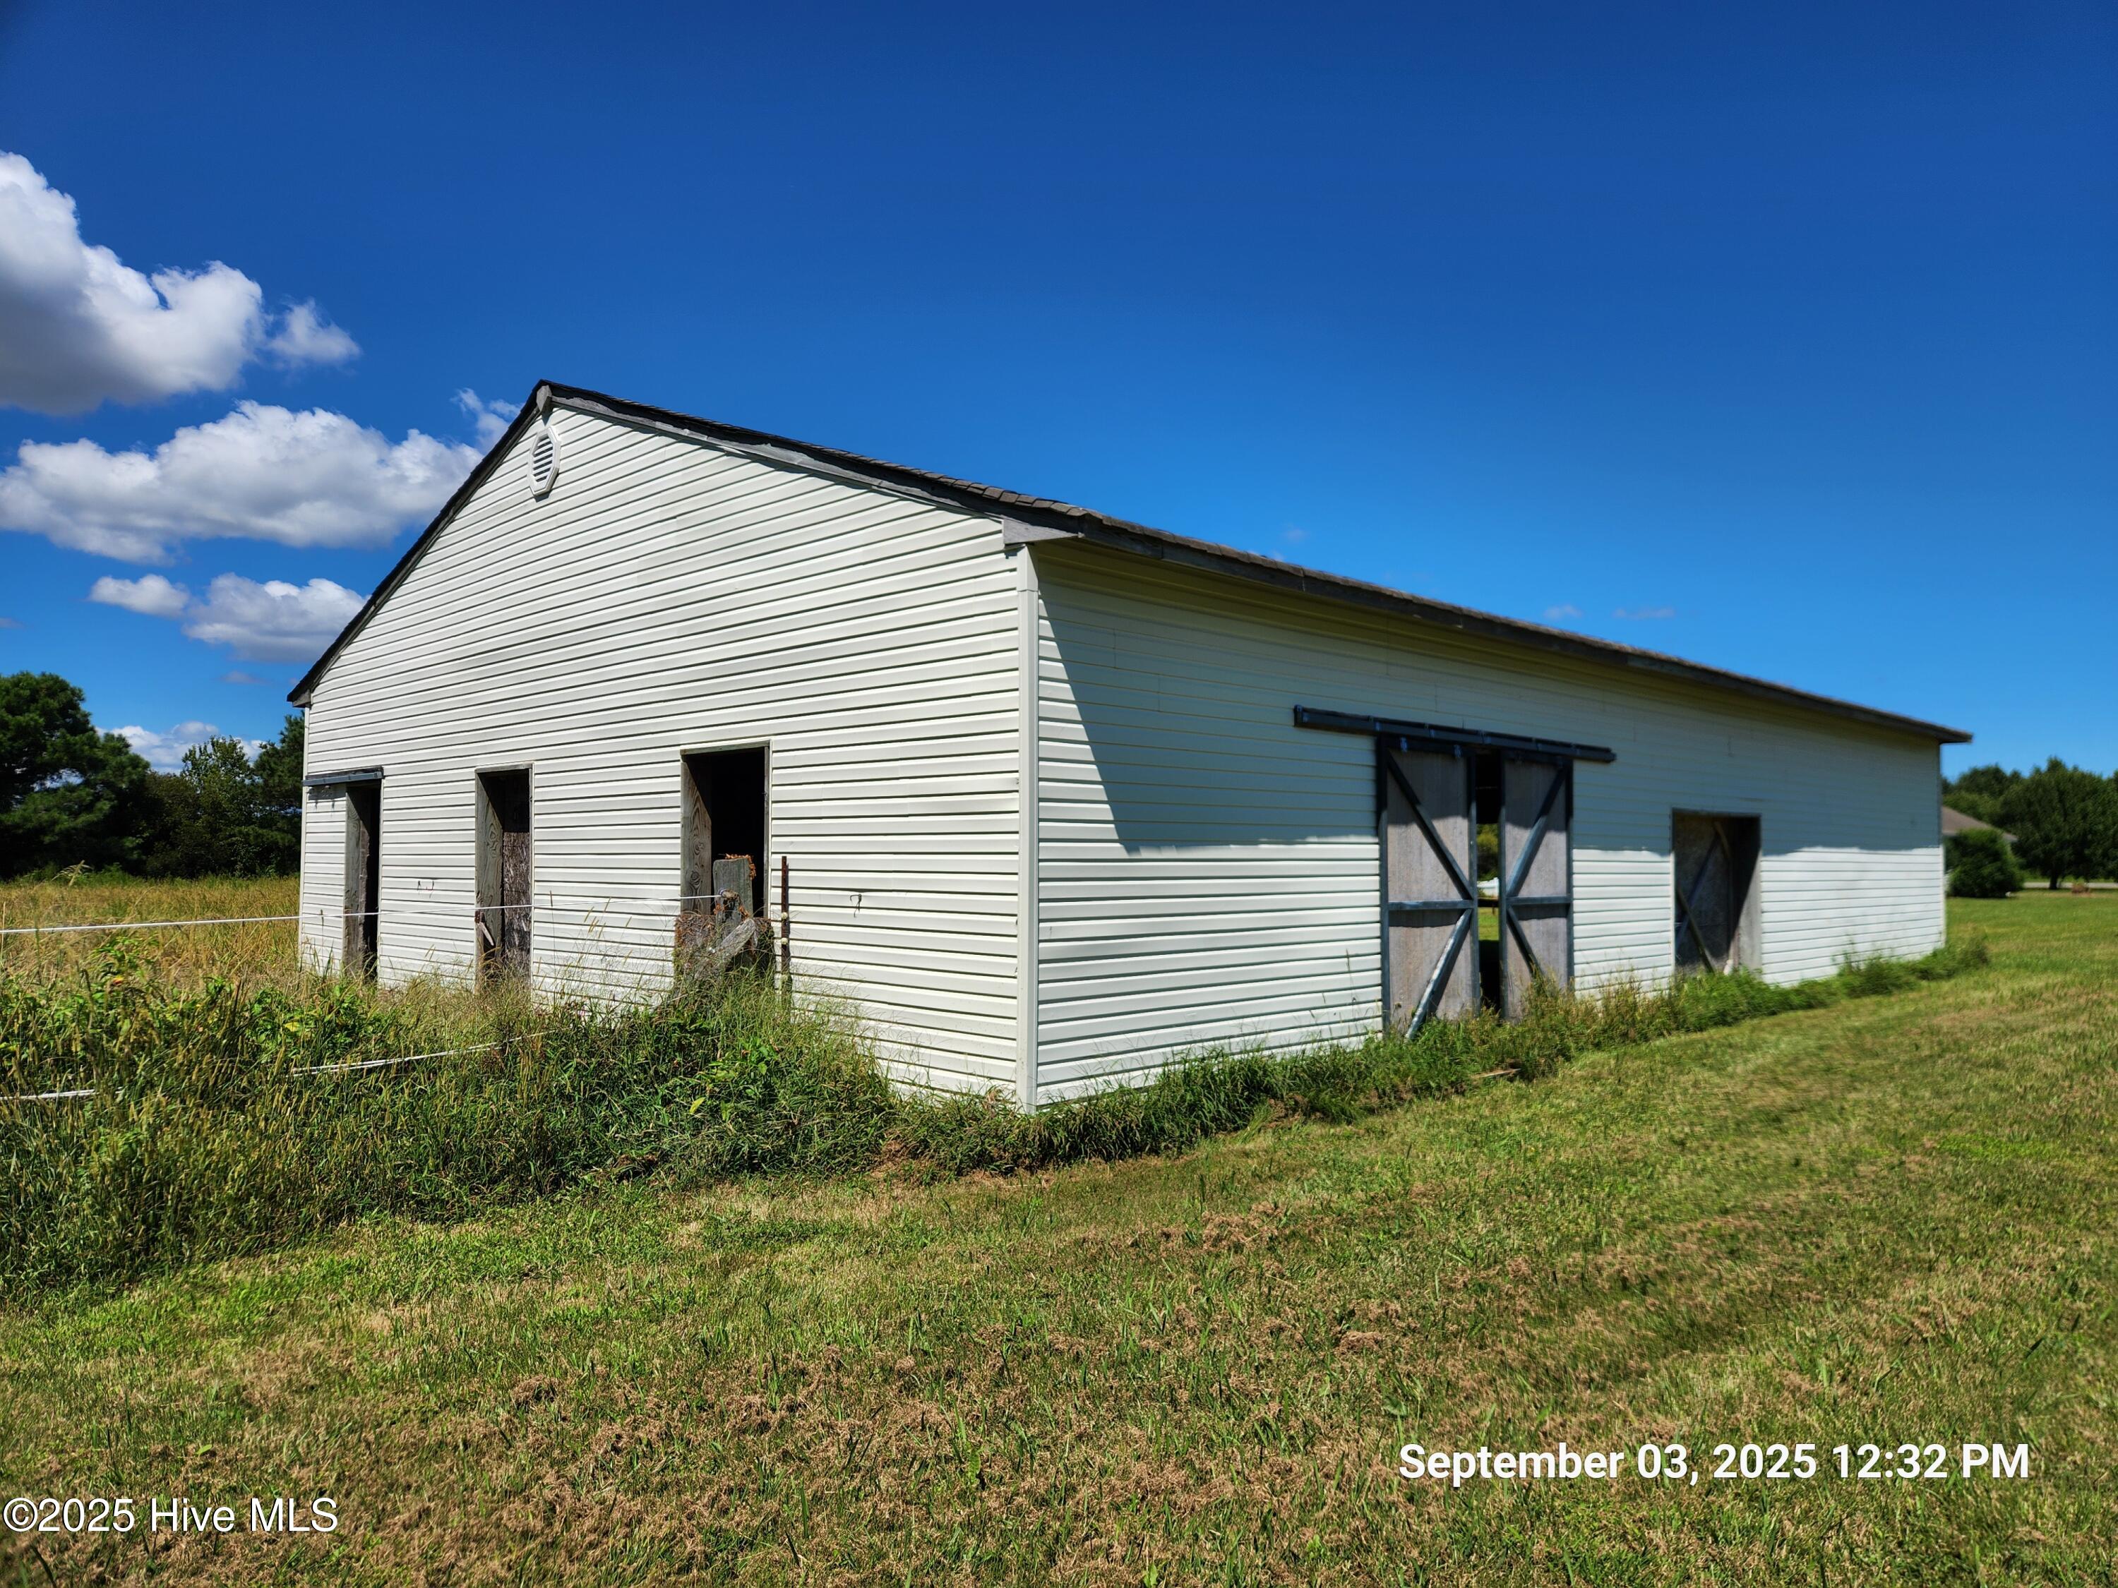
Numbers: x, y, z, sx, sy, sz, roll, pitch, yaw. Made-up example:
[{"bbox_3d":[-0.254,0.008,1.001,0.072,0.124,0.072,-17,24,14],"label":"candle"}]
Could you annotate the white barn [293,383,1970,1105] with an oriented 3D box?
[{"bbox_3d":[2.078,-0.492,18.733,18.640,5.557,13.188,3,-4,-45],"label":"white barn"}]

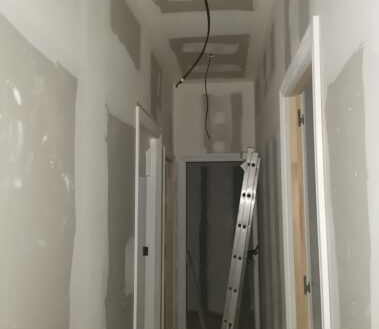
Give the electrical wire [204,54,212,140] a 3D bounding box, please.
[{"bbox_3d":[0.181,-0.641,3.621,0.062,0.827,0.060,-1,-6,5],"label":"electrical wire"}]

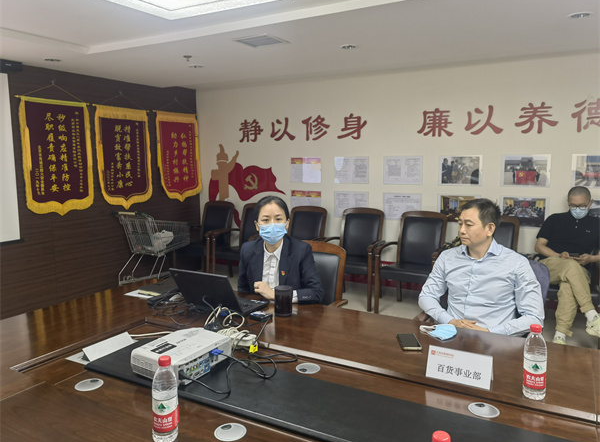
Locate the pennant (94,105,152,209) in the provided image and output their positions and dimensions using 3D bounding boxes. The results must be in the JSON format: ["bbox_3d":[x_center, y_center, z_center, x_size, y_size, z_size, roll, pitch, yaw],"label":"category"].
[{"bbox_3d":[-1.961,-0.691,5.298,0.030,1.143,0.780,4,9,28],"label":"pennant"}]

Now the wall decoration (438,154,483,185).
[{"bbox_3d":[1.661,-0.527,4.863,0.436,0.314,0.020,4,9,29],"label":"wall decoration"}]

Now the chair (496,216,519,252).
[{"bbox_3d":[1.682,0.437,4.238,0.600,0.920,0.660,4,9,28],"label":"chair"}]

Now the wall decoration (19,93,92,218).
[{"bbox_3d":[-2.367,-0.612,4.627,0.040,1.120,0.740,4,8,28],"label":"wall decoration"}]

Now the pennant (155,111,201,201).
[{"bbox_3d":[-1.592,-0.841,6.244,0.050,1.180,0.790,4,9,29],"label":"pennant"}]

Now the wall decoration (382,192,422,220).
[{"bbox_3d":[1.127,-0.153,5.144,0.420,0.298,0.010,4,9,28],"label":"wall decoration"}]

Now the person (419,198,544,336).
[{"bbox_3d":[0.851,0.551,2.291,0.600,1.300,0.660,4,9,32],"label":"person"}]

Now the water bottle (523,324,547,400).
[{"bbox_3d":[0.742,0.443,1.474,0.064,0.232,0.064,4,8,28],"label":"water bottle"}]

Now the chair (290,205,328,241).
[{"bbox_3d":[-0.050,0.320,5.158,0.600,0.920,0.660,4,9,28],"label":"chair"}]

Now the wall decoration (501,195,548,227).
[{"bbox_3d":[2.179,-0.082,4.557,0.430,0.308,0.020,4,8,28],"label":"wall decoration"}]

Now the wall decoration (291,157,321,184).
[{"bbox_3d":[0.065,-0.628,5.768,0.436,0.314,0.020,4,9,29],"label":"wall decoration"}]

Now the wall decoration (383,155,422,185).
[{"bbox_3d":[1.131,-0.561,5.164,0.436,0.314,0.020,4,9,29],"label":"wall decoration"}]

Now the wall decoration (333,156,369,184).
[{"bbox_3d":[0.593,-0.597,5.468,0.436,0.314,0.020,4,9,29],"label":"wall decoration"}]

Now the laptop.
[{"bbox_3d":[-0.389,0.319,2.282,0.345,0.210,0.340,4,9,28],"label":"laptop"}]

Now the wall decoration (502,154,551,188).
[{"bbox_3d":[2.195,-0.490,4.561,0.436,0.314,0.020,4,9,29],"label":"wall decoration"}]

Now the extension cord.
[{"bbox_3d":[-0.260,0.487,1.950,0.160,0.065,0.110,0,7,0],"label":"extension cord"}]

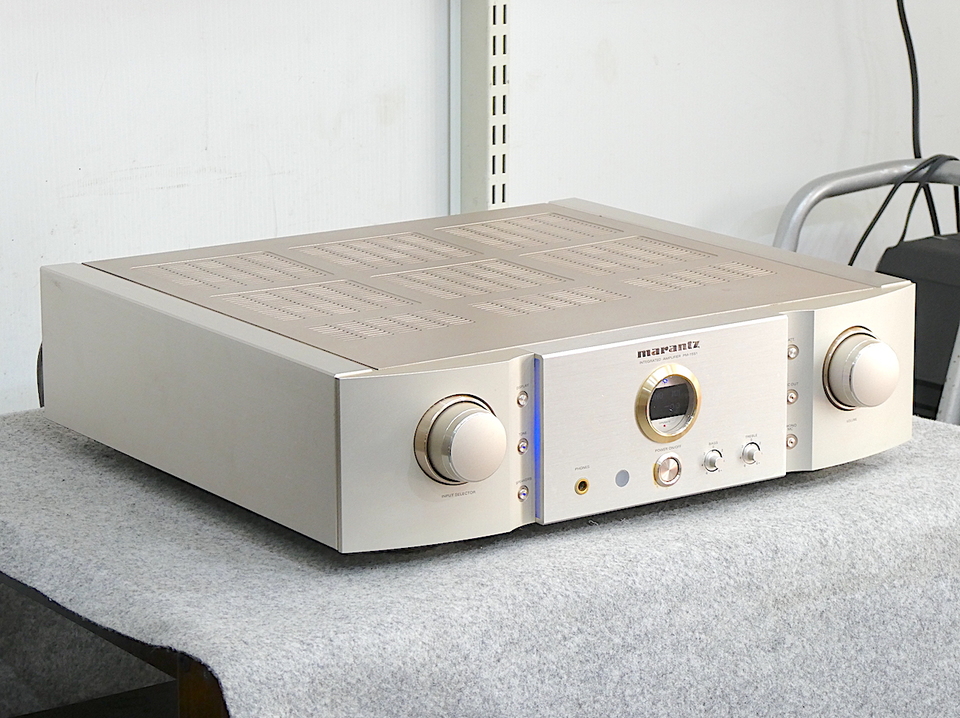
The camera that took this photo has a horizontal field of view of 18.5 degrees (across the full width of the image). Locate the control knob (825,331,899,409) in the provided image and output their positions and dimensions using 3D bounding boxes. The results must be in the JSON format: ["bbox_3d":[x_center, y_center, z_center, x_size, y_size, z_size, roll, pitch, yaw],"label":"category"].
[{"bbox_3d":[0.240,0.008,1.840,0.052,0.052,0.024,-9,17,-34],"label":"control knob"}]

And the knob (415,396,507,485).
[{"bbox_3d":[-0.007,0.048,1.672,0.052,0.052,0.024,-9,17,-34],"label":"knob"}]

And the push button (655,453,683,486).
[{"bbox_3d":[0.114,0.067,1.769,0.022,0.022,0.005,-9,17,-34],"label":"push button"}]

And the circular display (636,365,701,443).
[{"bbox_3d":[0.114,0.027,1.759,0.049,0.049,0.006,-9,17,-34],"label":"circular display"}]

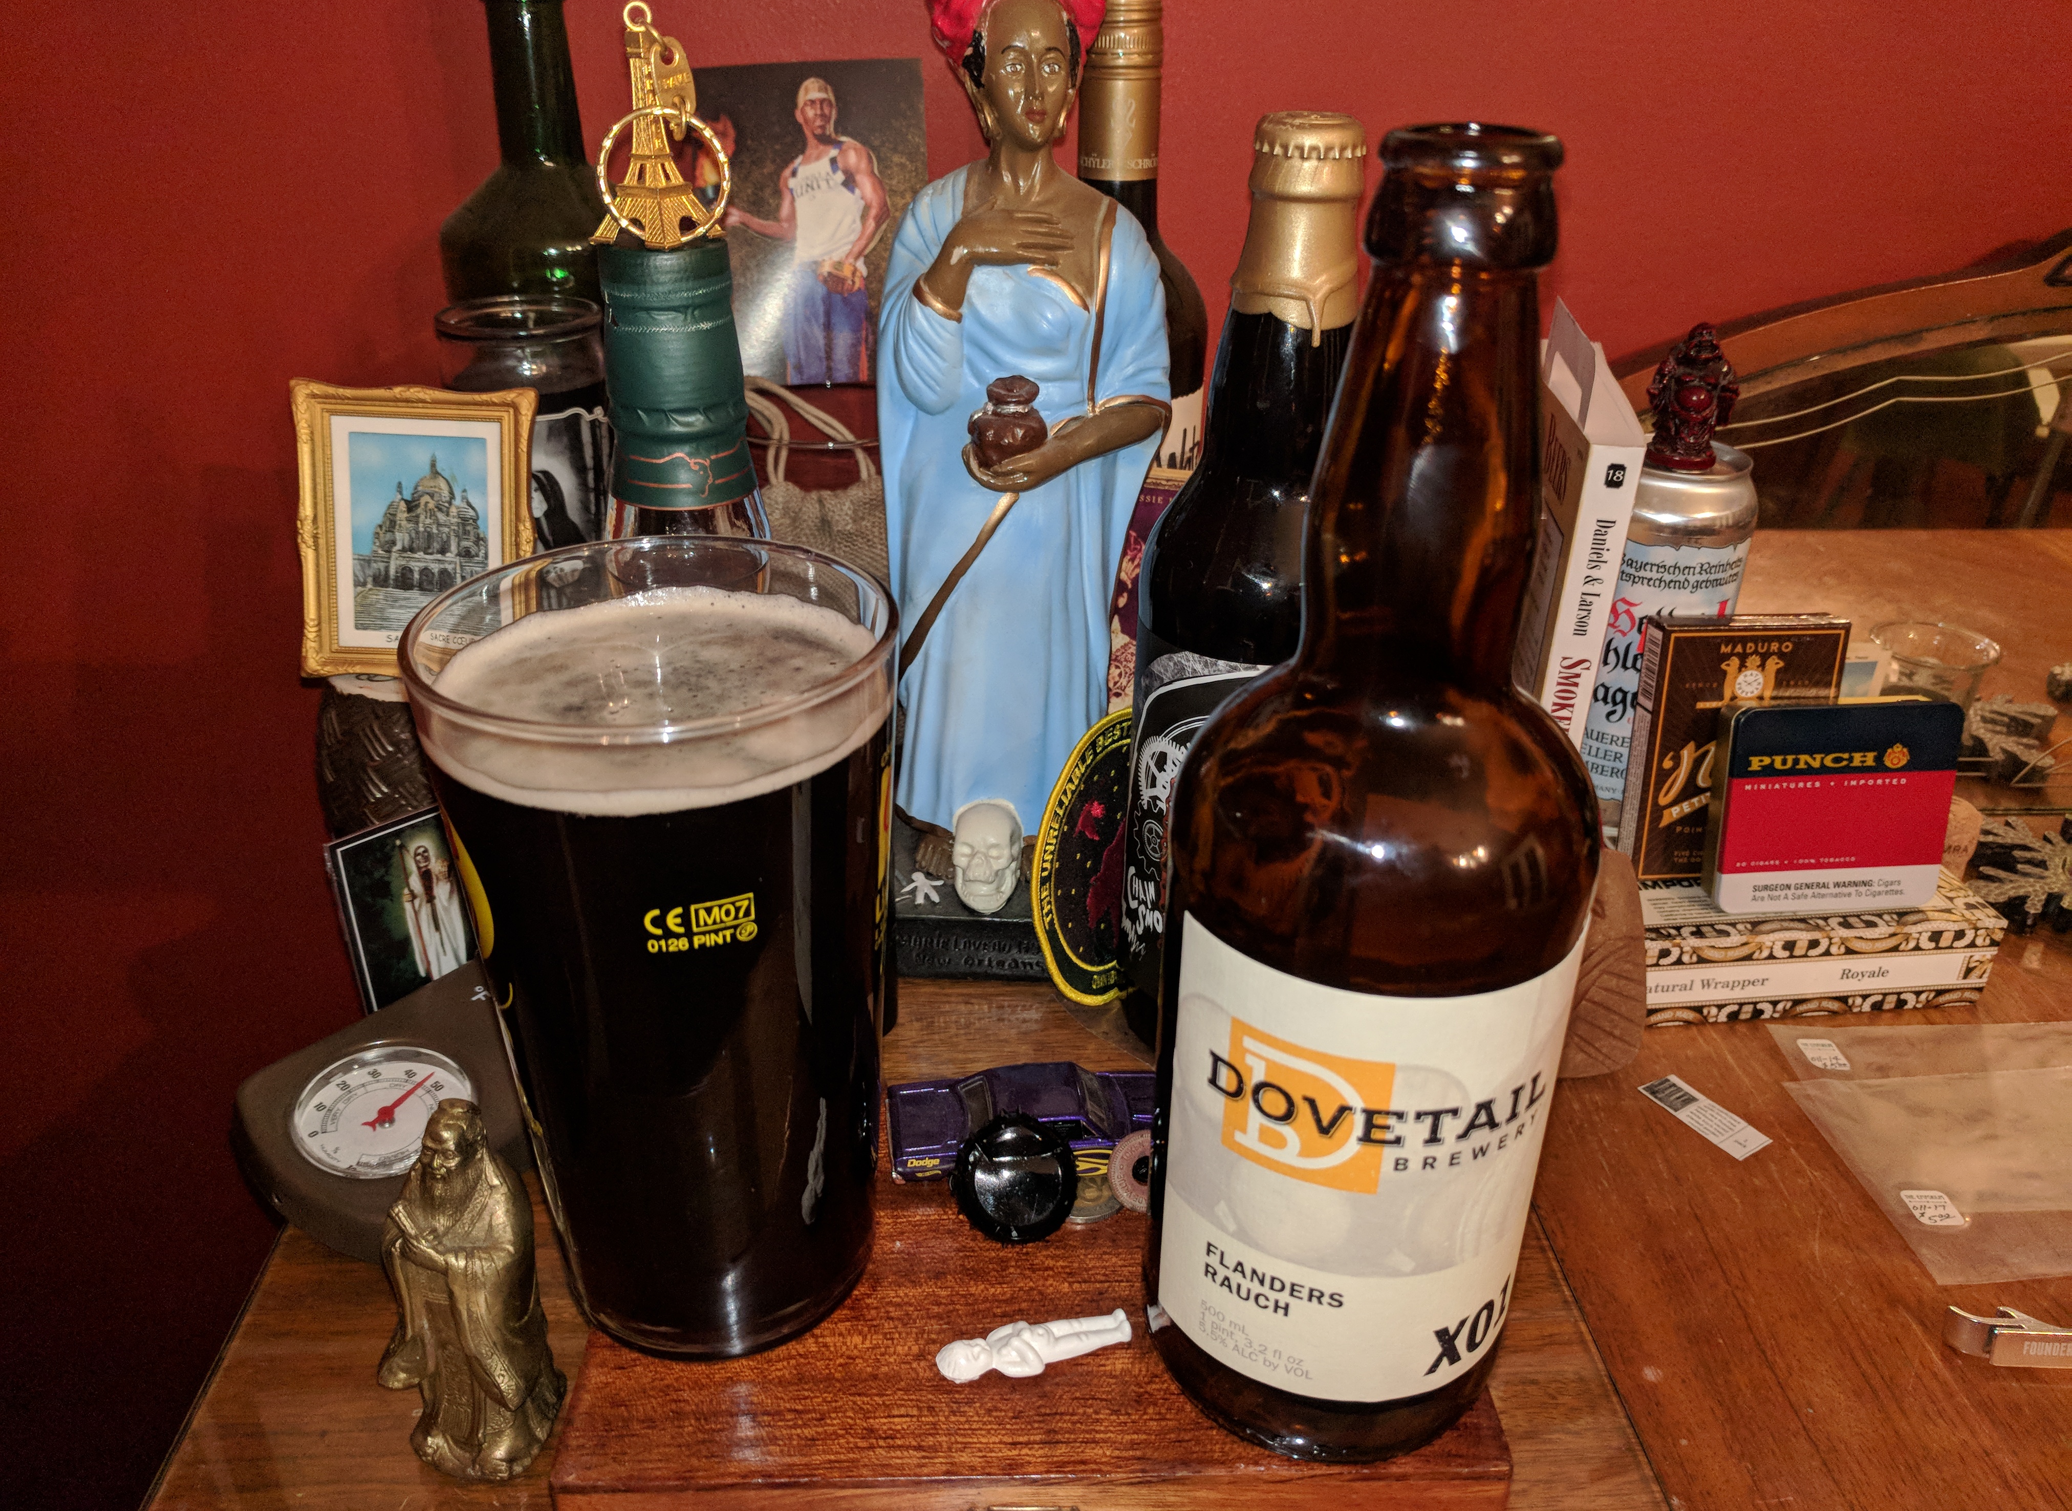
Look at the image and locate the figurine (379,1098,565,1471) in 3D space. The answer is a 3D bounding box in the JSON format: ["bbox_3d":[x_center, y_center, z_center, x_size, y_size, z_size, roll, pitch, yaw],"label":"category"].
[{"bbox_3d":[-0.132,0.123,0.360,0.041,0.098,0.035,6,28,10],"label":"figurine"}]

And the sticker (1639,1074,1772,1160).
[{"bbox_3d":[0.224,0.120,0.520,0.017,0.001,0.040,-16,32,-29],"label":"sticker"}]

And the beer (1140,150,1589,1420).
[{"bbox_3d":[0.062,0.016,0.279,0.074,0.239,0.074,7,28,13],"label":"beer"}]

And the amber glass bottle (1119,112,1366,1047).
[{"bbox_3d":[0.070,-0.040,0.471,0.077,0.287,0.077,5,28,8],"label":"amber glass bottle"}]

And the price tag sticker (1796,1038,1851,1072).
[{"bbox_3d":[0.278,0.106,0.549,0.014,0.001,0.017,3,28,5],"label":"price tag sticker"}]

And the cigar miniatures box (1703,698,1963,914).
[{"bbox_3d":[0.291,0.018,0.571,0.085,0.077,0.015,-2,15,-5],"label":"cigar miniatures box"}]

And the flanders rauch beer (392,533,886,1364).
[{"bbox_3d":[-0.069,0.044,0.314,0.087,0.154,0.087,-6,28,-13],"label":"flanders rauch beer"}]

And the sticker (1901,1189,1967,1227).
[{"bbox_3d":[0.278,0.140,0.482,0.014,0.001,0.015,2,27,2],"label":"sticker"}]

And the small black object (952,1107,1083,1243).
[{"bbox_3d":[-0.004,0.097,0.357,0.030,0.030,0.007,-1,-14,-4],"label":"small black object"}]

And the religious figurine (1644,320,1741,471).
[{"bbox_3d":[0.262,-0.143,0.614,0.037,0.054,0.030,7,28,12],"label":"religious figurine"}]

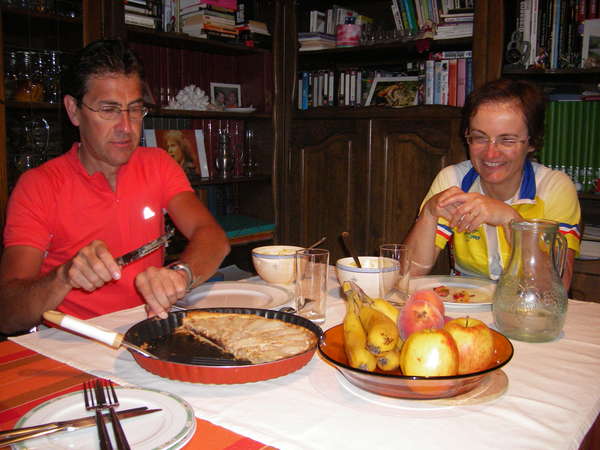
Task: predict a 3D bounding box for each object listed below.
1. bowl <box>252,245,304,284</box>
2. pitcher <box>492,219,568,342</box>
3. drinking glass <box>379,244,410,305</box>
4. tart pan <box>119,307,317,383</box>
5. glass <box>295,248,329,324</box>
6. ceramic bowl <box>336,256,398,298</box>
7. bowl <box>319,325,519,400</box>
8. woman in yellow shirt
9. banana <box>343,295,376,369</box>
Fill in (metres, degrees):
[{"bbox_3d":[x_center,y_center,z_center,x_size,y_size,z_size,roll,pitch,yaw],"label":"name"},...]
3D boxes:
[{"bbox_3d":[-0.048,0.095,1.399,0.126,0.070,0.126,0,7,0],"label":"bowl"},{"bbox_3d":[0.387,0.089,1.000,0.136,0.187,0.123,-3,8,-24],"label":"pitcher"},{"bbox_3d":[0.186,0.099,1.197,0.057,0.113,0.057,0,7,0],"label":"drinking glass"},{"bbox_3d":[-0.113,0.180,0.927,0.296,0.031,0.296,0,7,0],"label":"tart pan"},{"bbox_3d":[0.023,0.107,1.083,0.059,0.119,0.059,0,7,0],"label":"glass"},{"bbox_3d":[0.140,0.112,1.244,0.130,0.069,0.130,0,7,0],"label":"ceramic bowl"},{"bbox_3d":[0.152,0.181,0.818,0.255,0.046,0.255,0,7,0],"label":"bowl"},{"bbox_3d":[0.455,0.257,1.435,0.480,1.200,0.630,4,9,30],"label":"woman in yellow shirt"},{"bbox_3d":[0.076,0.135,0.785,0.037,0.050,0.155,0,38,-4],"label":"banana"}]

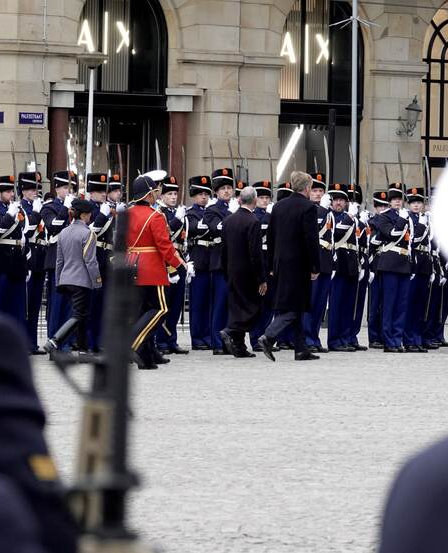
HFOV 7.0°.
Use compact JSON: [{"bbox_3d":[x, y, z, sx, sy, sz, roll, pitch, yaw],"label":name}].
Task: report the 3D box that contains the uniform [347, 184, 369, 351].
[{"bbox_3d":[1.425,-0.090,38.838,0.500,1.760,0.400,-1,1,-33],"label":"uniform"}]

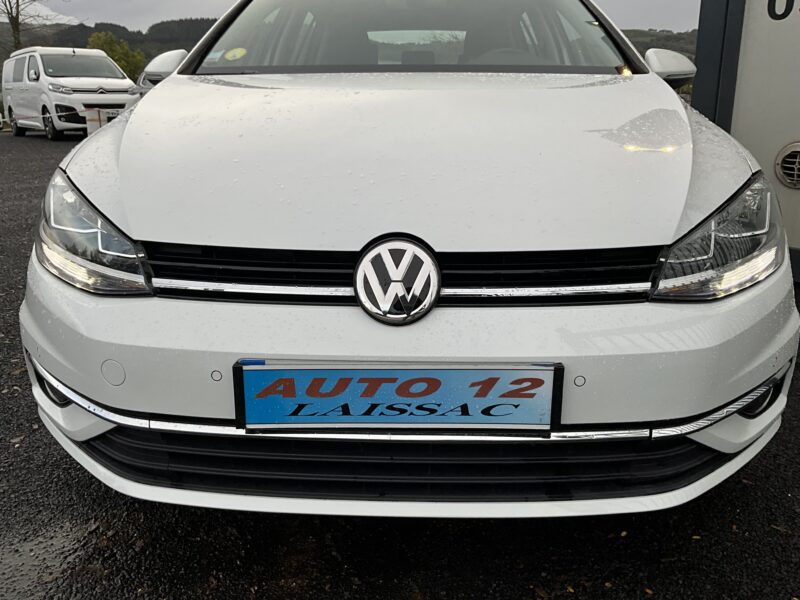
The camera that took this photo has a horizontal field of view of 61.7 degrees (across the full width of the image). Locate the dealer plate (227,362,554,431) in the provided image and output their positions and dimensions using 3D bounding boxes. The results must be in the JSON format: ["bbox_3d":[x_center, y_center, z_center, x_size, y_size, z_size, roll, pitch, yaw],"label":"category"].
[{"bbox_3d":[-0.002,0.157,1.106,0.535,0.115,0.025,1,16,2],"label":"dealer plate"}]

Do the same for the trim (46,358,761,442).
[{"bbox_3d":[0.003,0.175,1.246,1.540,0.075,0.260,1,16,2],"label":"trim"}]

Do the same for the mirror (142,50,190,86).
[{"bbox_3d":[-0.853,-0.858,2.485,0.200,0.150,0.130,1,16,2],"label":"mirror"}]

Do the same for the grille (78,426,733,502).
[{"bbox_3d":[0.001,0.278,1.224,1.250,0.125,0.150,1,16,2],"label":"grille"}]

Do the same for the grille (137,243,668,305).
[{"bbox_3d":[0.002,-0.042,1.143,0.920,0.095,0.100,1,16,2],"label":"grille"}]

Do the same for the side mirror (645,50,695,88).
[{"bbox_3d":[0.975,-0.838,2.415,0.200,0.150,0.130,1,16,2],"label":"side mirror"}]

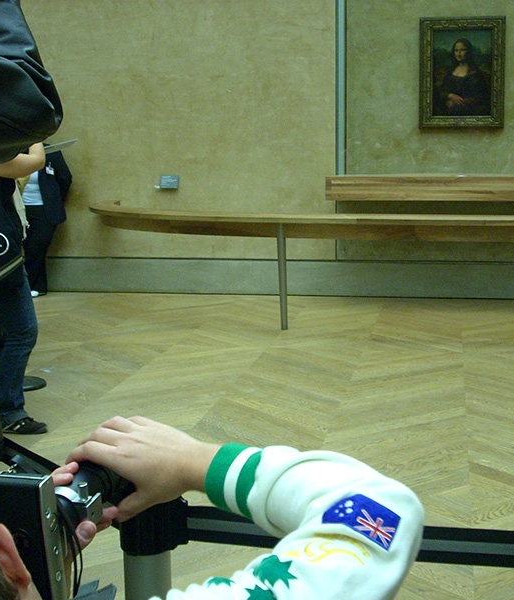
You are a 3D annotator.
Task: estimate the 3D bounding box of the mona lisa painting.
[{"bbox_3d":[1.884,-2.080,9.759,0.767,1.009,0.090,1,7,12],"label":"mona lisa painting"}]

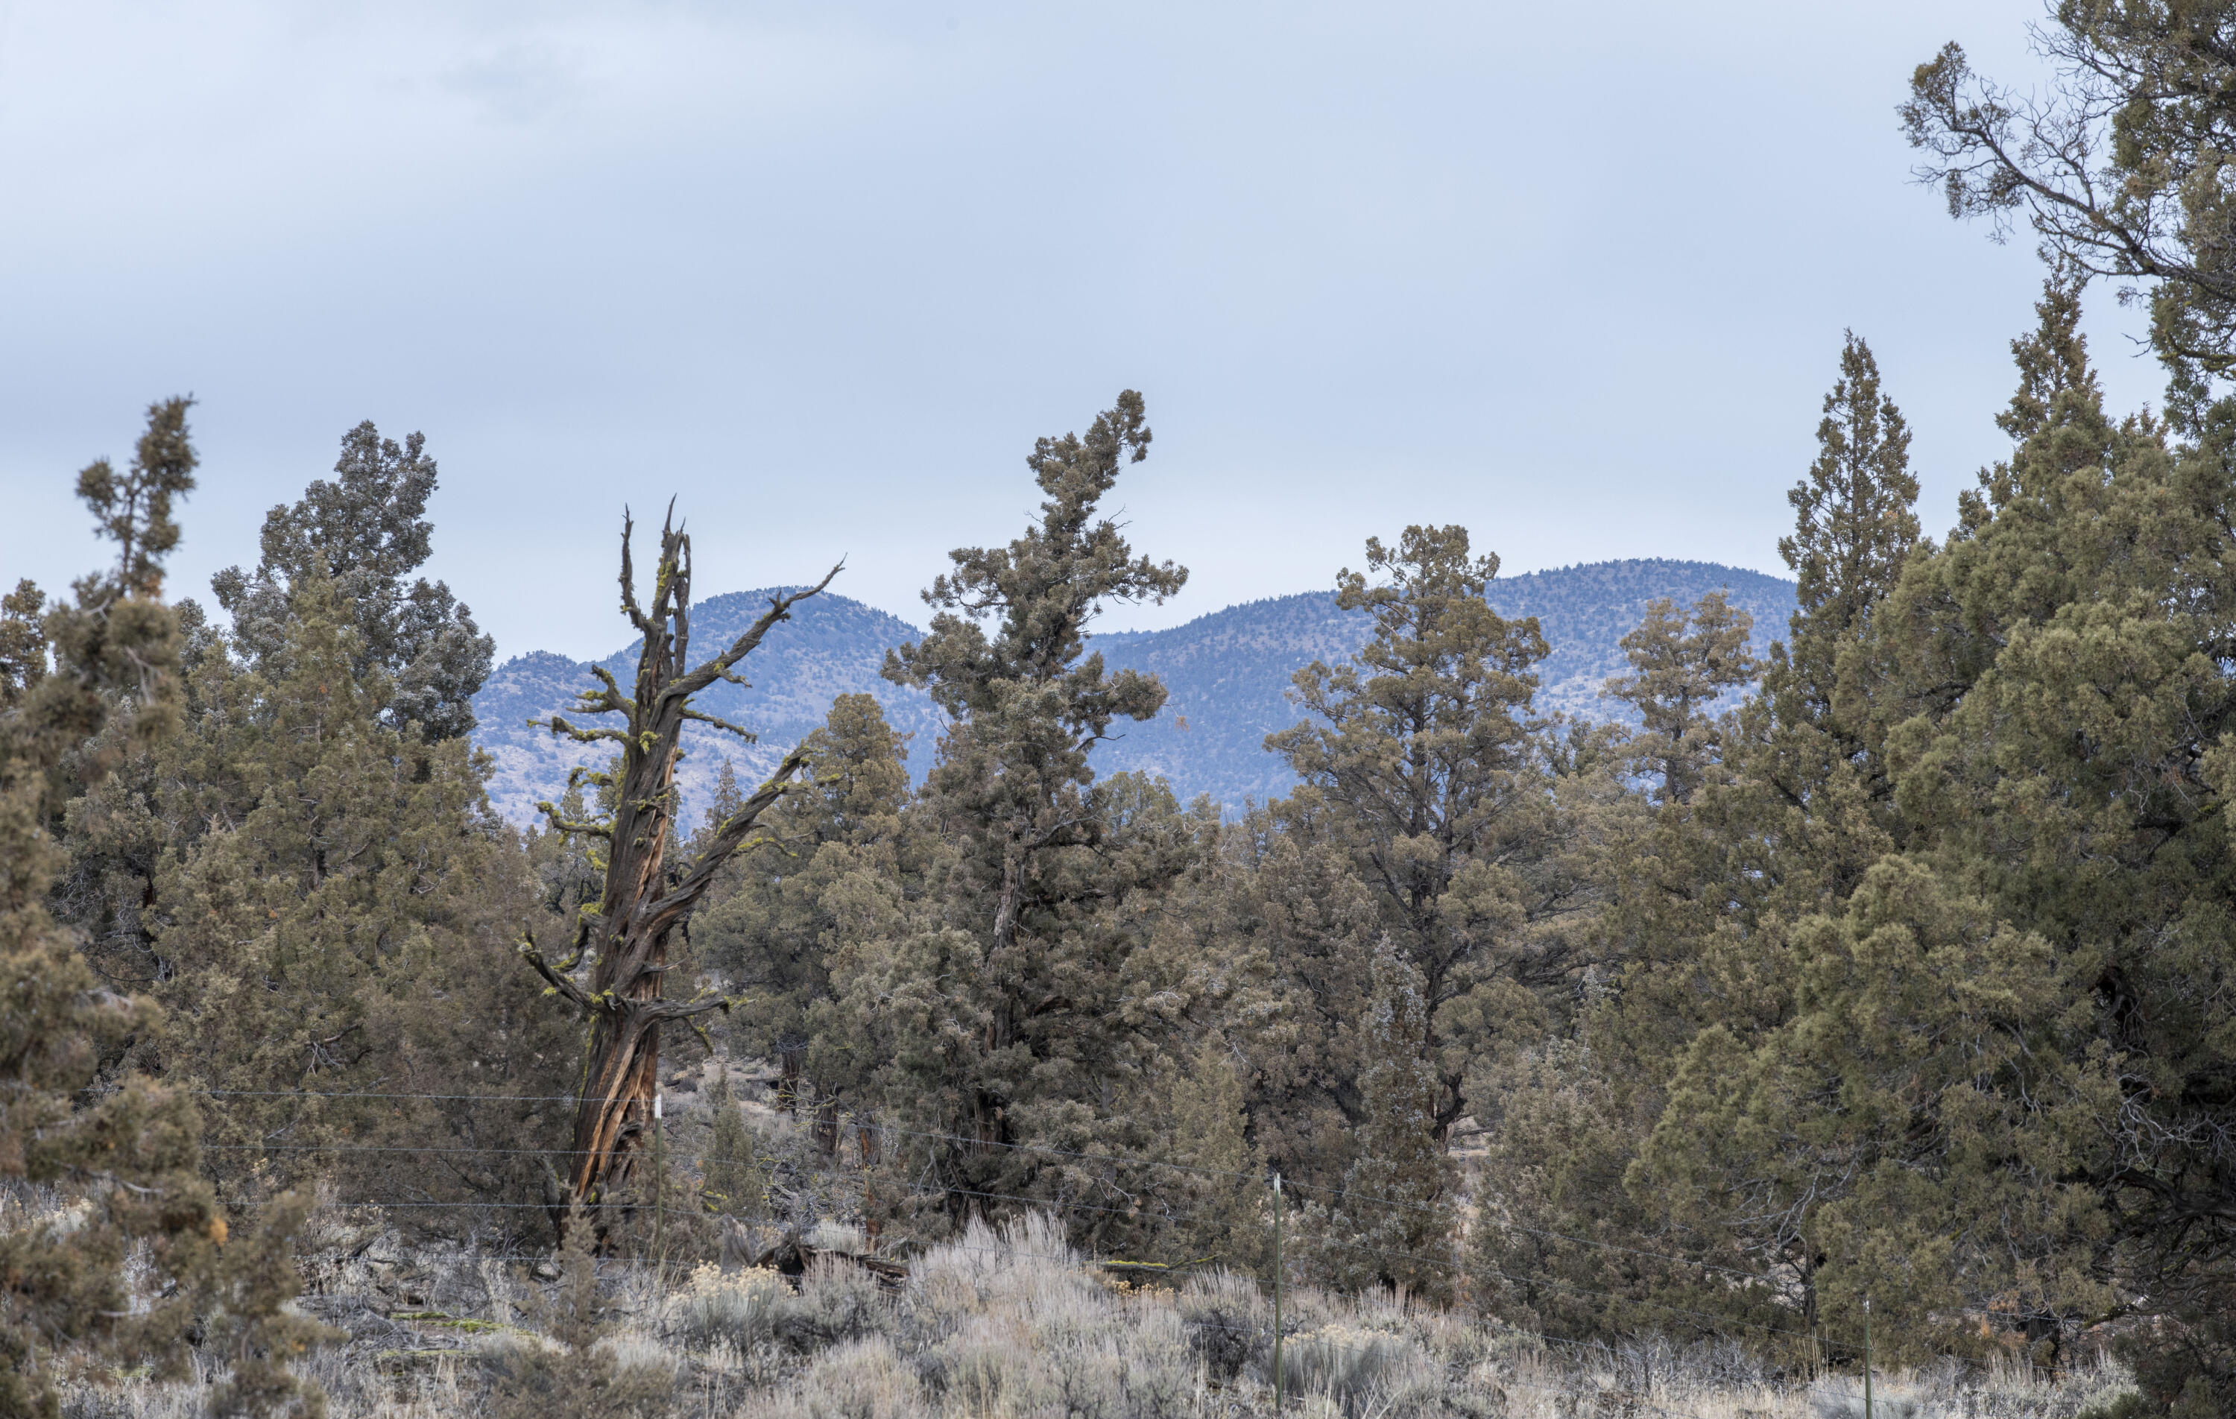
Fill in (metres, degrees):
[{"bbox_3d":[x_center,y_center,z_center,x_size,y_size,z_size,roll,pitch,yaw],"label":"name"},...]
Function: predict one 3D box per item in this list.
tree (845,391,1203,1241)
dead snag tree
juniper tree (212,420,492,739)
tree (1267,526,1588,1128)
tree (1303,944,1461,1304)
[{"bbox_3d":[-0.679,0.781,79.000,2.650,6.250,2.600,0,-1,0],"label":"tree"},{"bbox_3d":[-2.806,1.052,70.000,2.050,4.750,1.700,0,-1,0],"label":"dead snag tree"},{"bbox_3d":[-6.733,0.671,96.000,3.100,6.500,3.000,0,-1,0],"label":"juniper tree"},{"bbox_3d":[3.052,1.230,107.000,3.200,6.150,3.100,0,-1,0],"label":"tree"},{"bbox_3d":[1.838,2.889,76.000,1.080,2.500,1.050,0,-1,0],"label":"tree"}]

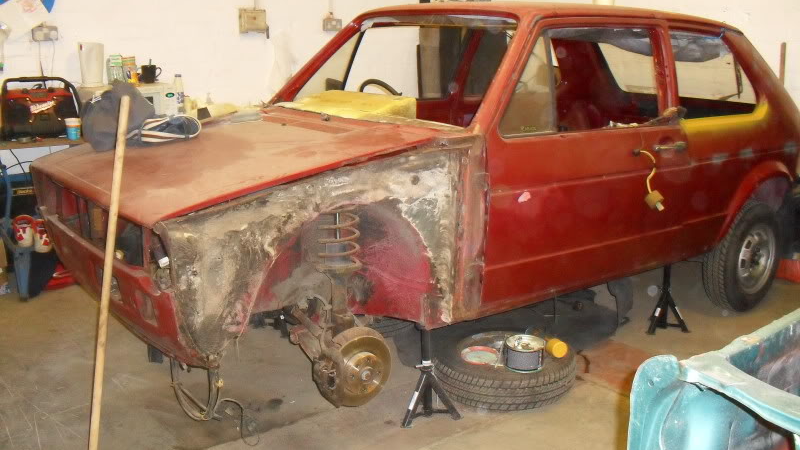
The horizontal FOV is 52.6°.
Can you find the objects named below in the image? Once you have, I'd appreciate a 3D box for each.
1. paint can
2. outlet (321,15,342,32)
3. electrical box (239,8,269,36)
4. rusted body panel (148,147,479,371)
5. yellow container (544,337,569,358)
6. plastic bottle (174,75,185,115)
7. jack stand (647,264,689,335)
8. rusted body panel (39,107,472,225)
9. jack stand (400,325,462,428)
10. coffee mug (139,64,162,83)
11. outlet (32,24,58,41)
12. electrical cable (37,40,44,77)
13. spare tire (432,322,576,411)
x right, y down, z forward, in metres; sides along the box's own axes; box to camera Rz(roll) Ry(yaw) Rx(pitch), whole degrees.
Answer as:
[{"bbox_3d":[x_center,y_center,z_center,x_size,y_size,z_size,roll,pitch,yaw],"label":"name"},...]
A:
[{"bbox_3d":[0.468,0.481,3.056,0.149,0.088,0.149,0,13,0],"label":"paint can"},{"bbox_3d":[-0.487,-1.452,5.852,0.146,0.095,0.050,-9,16,-36],"label":"outlet"},{"bbox_3d":[-0.996,-1.384,5.500,0.175,0.175,0.090,-9,15,-32],"label":"electrical box"},{"bbox_3d":[-0.231,0.071,2.543,1.120,0.620,0.260,-9,16,-38],"label":"rusted body panel"},{"bbox_3d":[0.618,0.484,3.185,0.061,0.061,0.052,-5,14,-21],"label":"yellow container"},{"bbox_3d":[-1.320,-0.783,4.843,0.062,0.240,0.062,-9,16,-36],"label":"plastic bottle"},{"bbox_3d":[1.310,0.332,3.908,0.190,0.355,0.175,5,13,18],"label":"jack stand"},{"bbox_3d":[-0.641,-0.278,2.952,1.080,0.110,1.230,-21,23,-34],"label":"rusted body panel"},{"bbox_3d":[0.090,0.522,2.991,0.225,0.380,0.200,-5,14,-19],"label":"jack stand"},{"bbox_3d":[-1.480,-0.895,4.822,0.120,0.102,0.088,-4,13,-16],"label":"coffee mug"},{"bbox_3d":[-2.054,-1.105,4.680,0.140,0.084,0.048,-10,17,-37],"label":"outlet"},{"bbox_3d":[-2.049,-0.952,4.624,0.030,0.240,0.025,-9,16,-36],"label":"electrical cable"},{"bbox_3d":[0.420,0.562,3.279,0.577,0.170,0.577,0,13,0],"label":"spare tire"}]

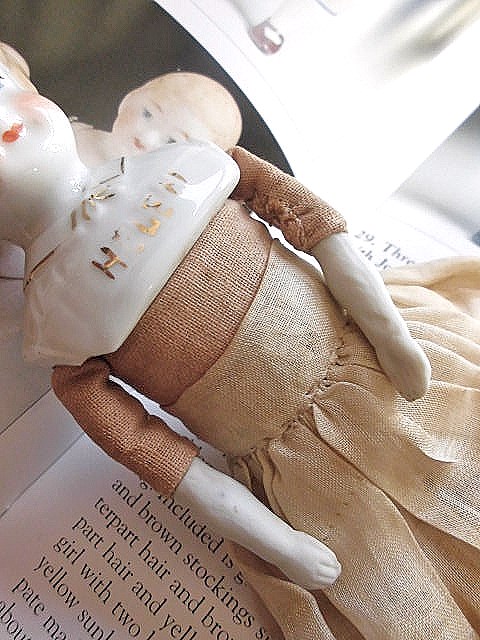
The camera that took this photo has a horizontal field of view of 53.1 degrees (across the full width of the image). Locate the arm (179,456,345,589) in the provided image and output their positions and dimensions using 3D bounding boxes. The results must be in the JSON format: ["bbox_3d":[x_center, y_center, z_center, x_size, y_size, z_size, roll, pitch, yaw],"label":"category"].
[{"bbox_3d":[0.002,0.032,0.078,0.031,0.008,0.009,24,62,23],"label":"arm"}]

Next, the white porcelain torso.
[{"bbox_3d":[-0.023,-0.015,0.100,0.036,0.026,0.056,29,71,22],"label":"white porcelain torso"}]

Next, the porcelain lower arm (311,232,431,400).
[{"bbox_3d":[0.021,-0.002,0.081,0.009,0.008,0.034,-15,57,-4],"label":"porcelain lower arm"}]

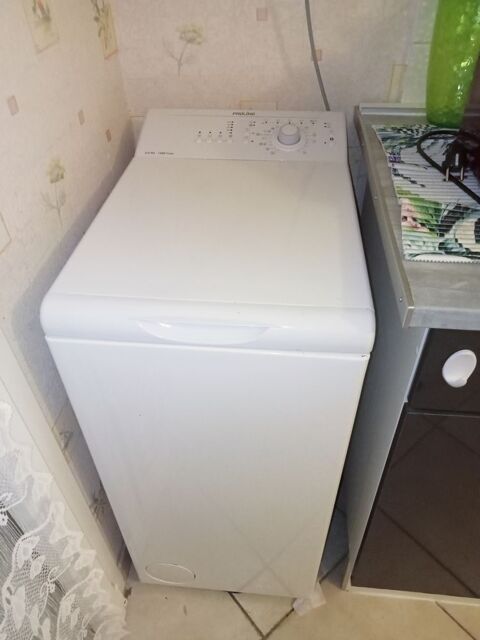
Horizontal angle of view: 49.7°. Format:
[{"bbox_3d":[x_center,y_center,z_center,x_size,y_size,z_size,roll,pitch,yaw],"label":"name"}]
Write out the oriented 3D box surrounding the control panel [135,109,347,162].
[{"bbox_3d":[0.005,-0.358,0.994,0.398,0.045,0.134,3,61,5],"label":"control panel"}]

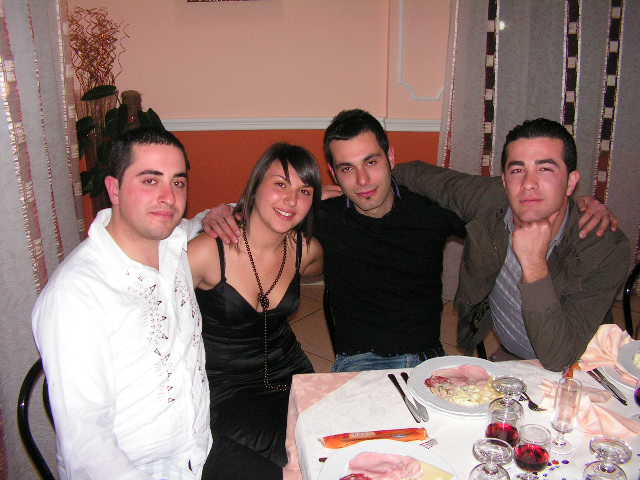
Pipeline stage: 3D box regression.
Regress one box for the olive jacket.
[{"bbox_3d":[0.460,0.071,1.737,0.580,0.540,0.420,3,20,9],"label":"olive jacket"}]

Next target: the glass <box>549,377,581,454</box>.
[{"bbox_3d":[0.487,0.346,1.312,0.050,0.150,0.050,0,20,0],"label":"glass"}]

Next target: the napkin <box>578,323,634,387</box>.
[{"bbox_3d":[0.704,0.280,1.585,0.190,0.080,0.200,0,20,0],"label":"napkin"}]

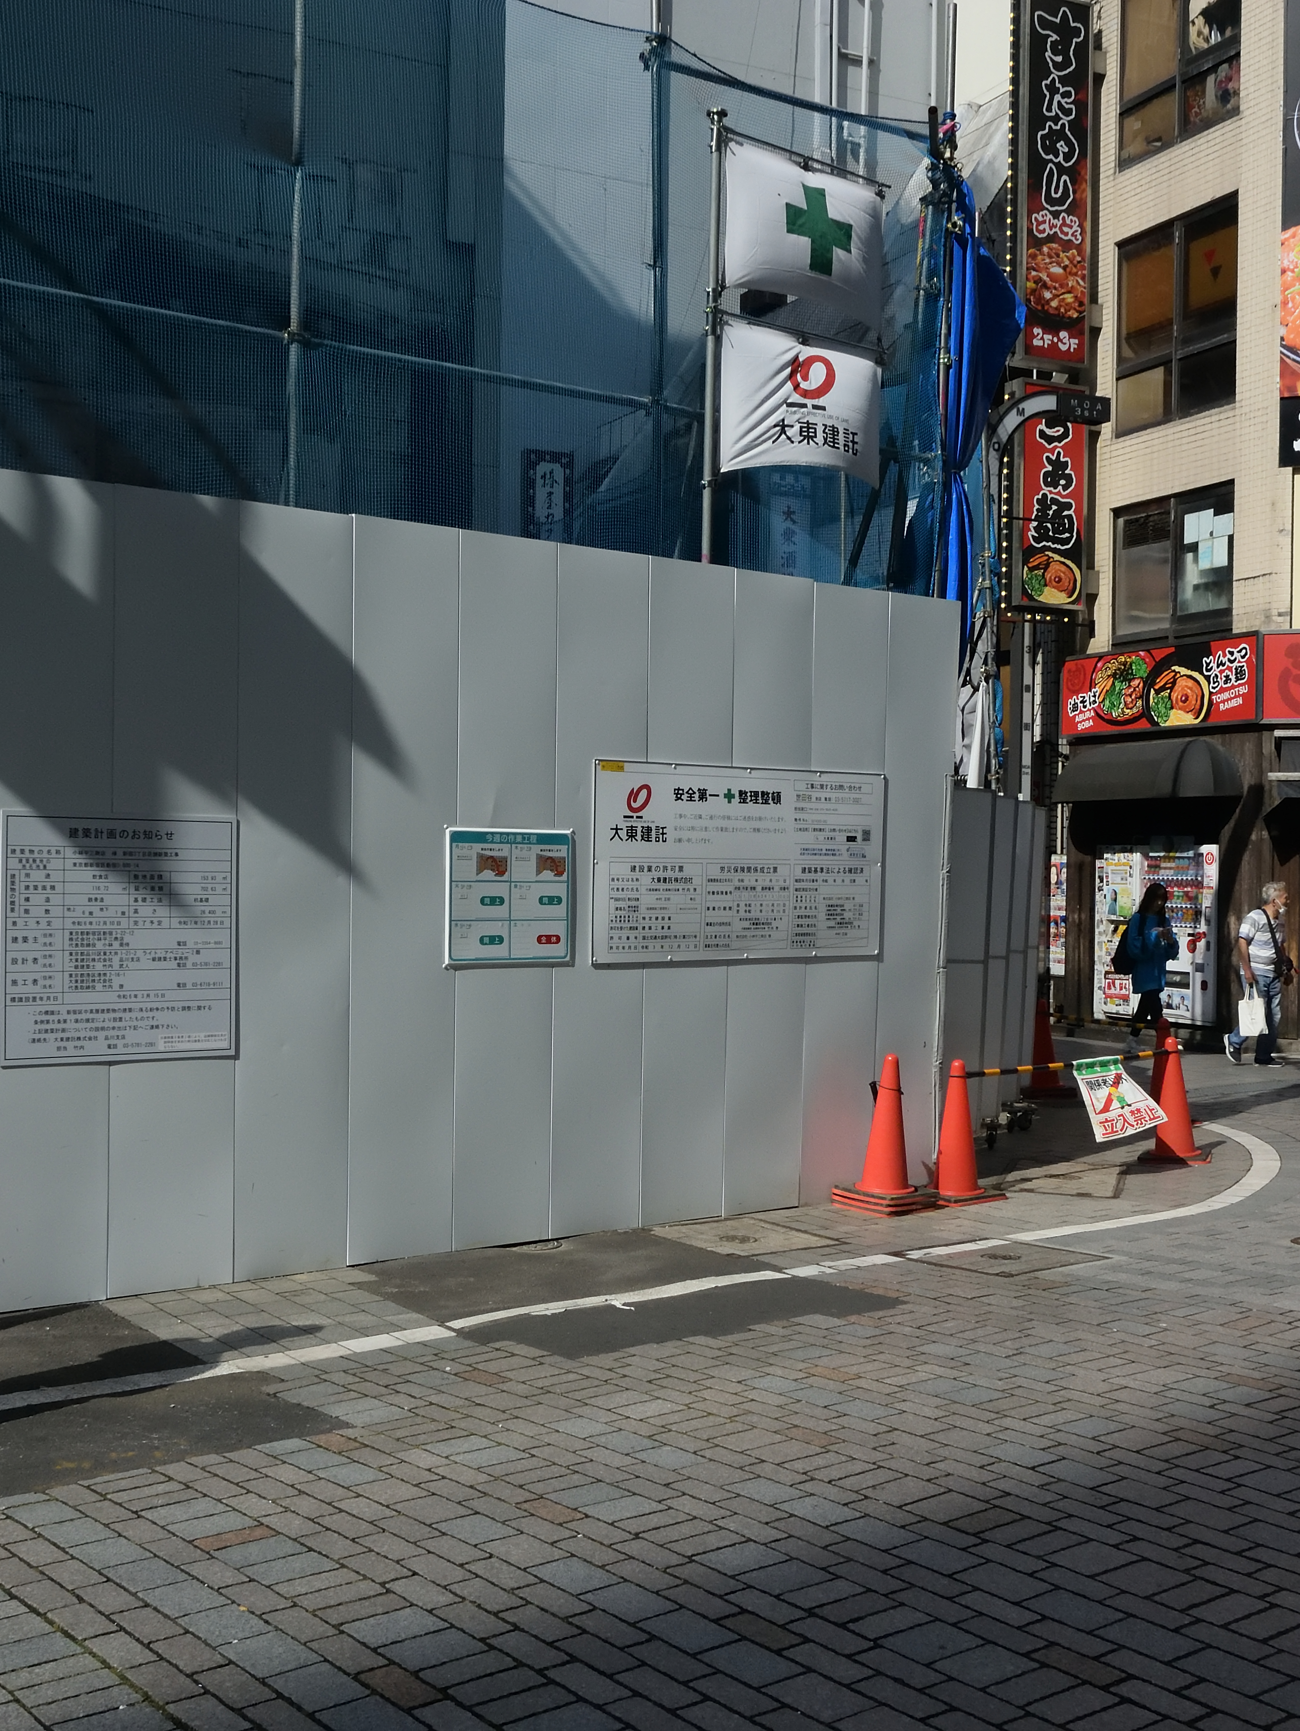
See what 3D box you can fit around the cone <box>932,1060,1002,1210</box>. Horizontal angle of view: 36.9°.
[{"bbox_3d":[1.519,1.305,9.630,0.380,0.695,0.380,1,0,35],"label":"cone"}]

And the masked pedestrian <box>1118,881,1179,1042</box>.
[{"bbox_3d":[4.569,0.937,17.900,0.500,1.570,0.500,1,0,32],"label":"masked pedestrian"}]

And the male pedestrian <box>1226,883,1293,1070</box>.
[{"bbox_3d":[5.385,0.937,17.200,0.560,1.610,0.500,1,0,20],"label":"male pedestrian"}]

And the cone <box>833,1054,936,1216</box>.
[{"bbox_3d":[1.145,1.278,9.401,0.380,0.740,0.380,1,0,37],"label":"cone"}]

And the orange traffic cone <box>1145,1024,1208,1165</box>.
[{"bbox_3d":[2.982,1.324,11.060,0.365,0.695,0.365,1,0,35],"label":"orange traffic cone"}]

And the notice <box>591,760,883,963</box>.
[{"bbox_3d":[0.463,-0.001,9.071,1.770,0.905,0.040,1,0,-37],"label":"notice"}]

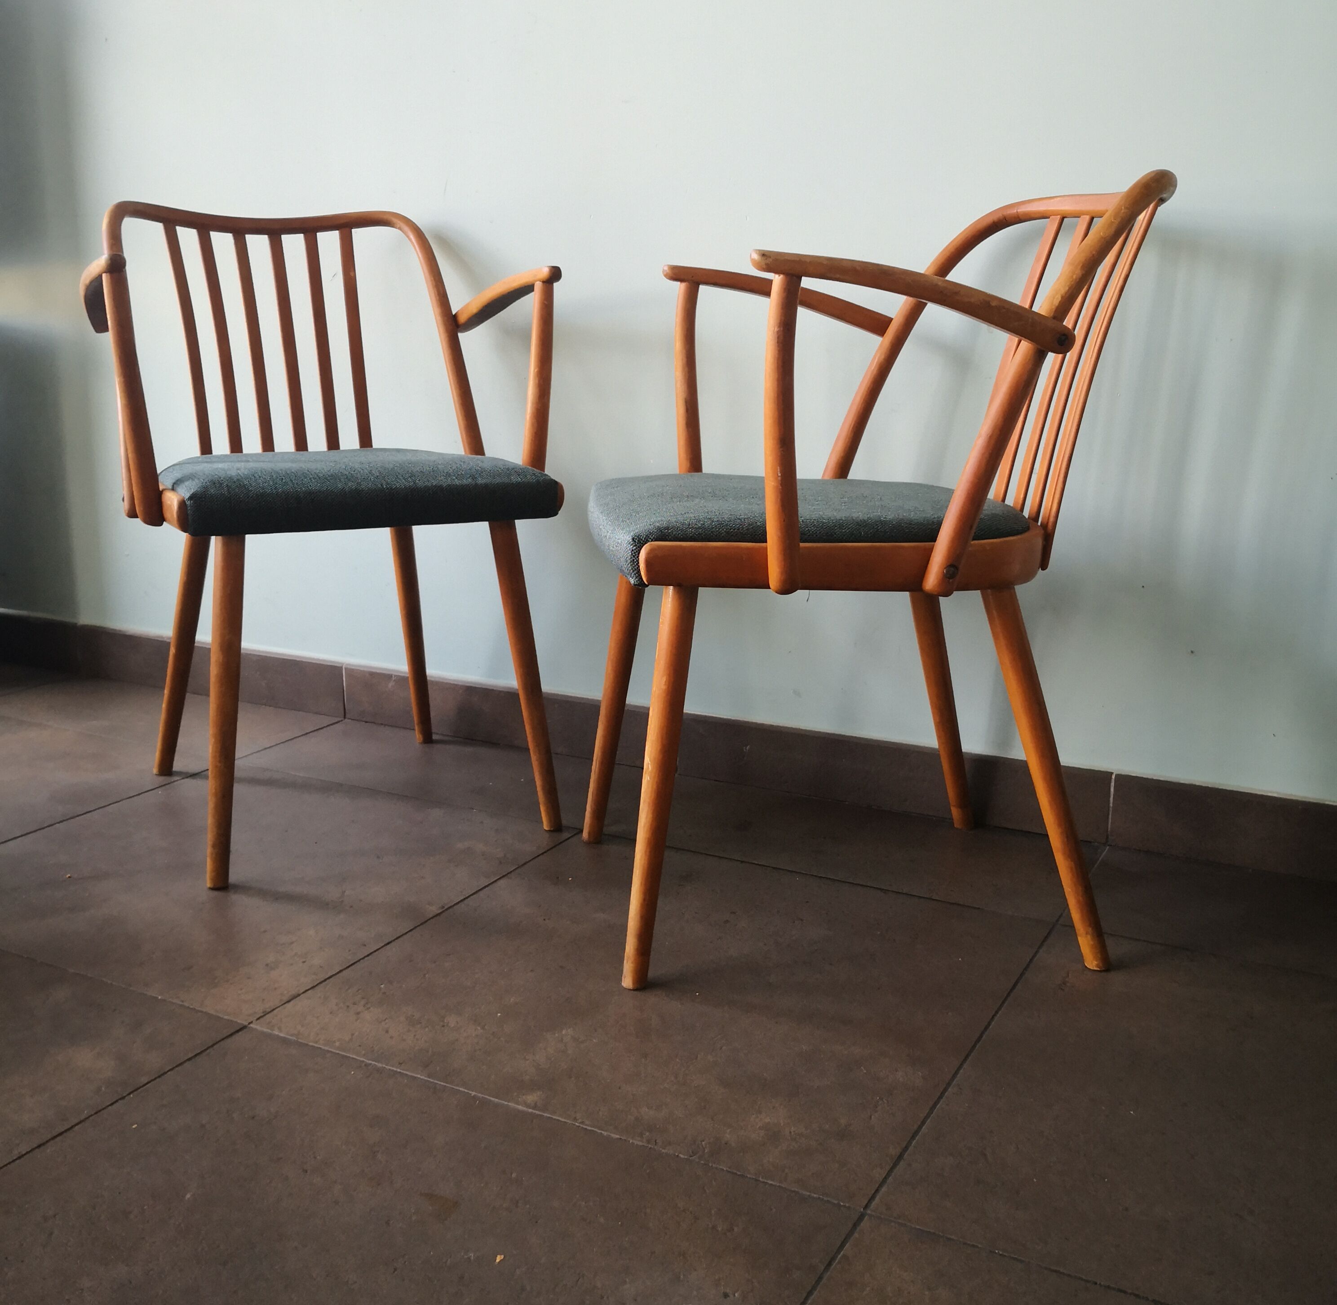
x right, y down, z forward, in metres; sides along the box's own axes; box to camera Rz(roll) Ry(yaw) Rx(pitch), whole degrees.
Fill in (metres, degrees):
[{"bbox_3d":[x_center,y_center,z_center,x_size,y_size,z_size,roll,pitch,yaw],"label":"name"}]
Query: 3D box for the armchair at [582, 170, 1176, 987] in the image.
[{"bbox_3d":[0.208,-0.102,1.523,0.565,0.785,0.550,-1,13,-8],"label":"armchair"}]

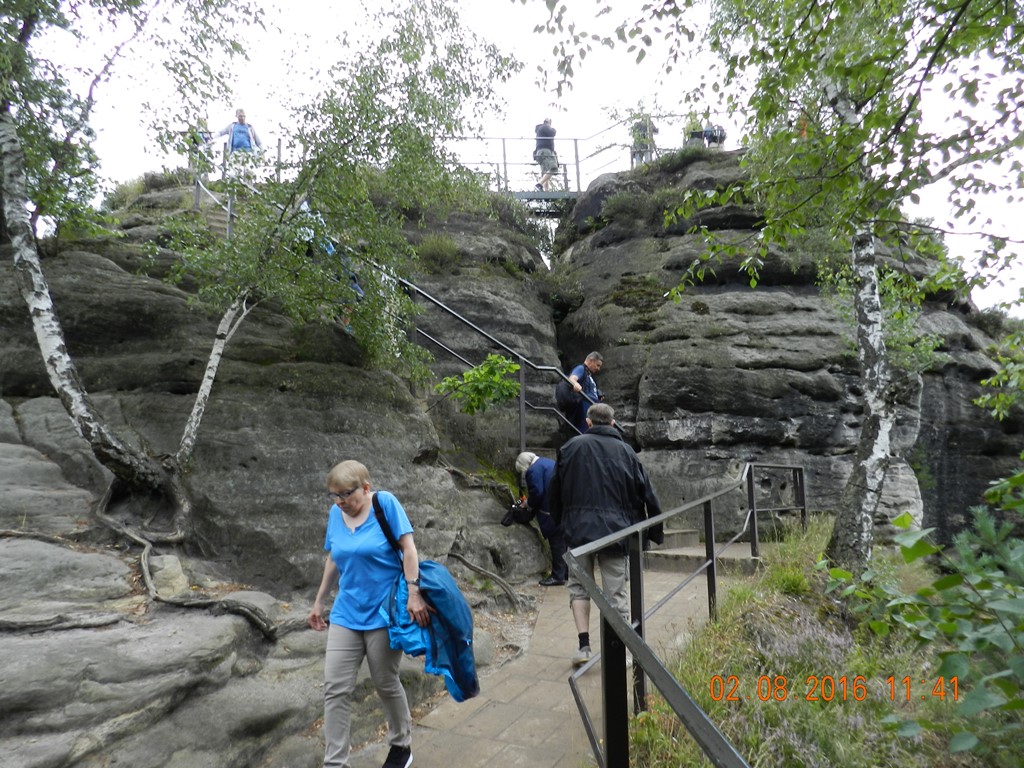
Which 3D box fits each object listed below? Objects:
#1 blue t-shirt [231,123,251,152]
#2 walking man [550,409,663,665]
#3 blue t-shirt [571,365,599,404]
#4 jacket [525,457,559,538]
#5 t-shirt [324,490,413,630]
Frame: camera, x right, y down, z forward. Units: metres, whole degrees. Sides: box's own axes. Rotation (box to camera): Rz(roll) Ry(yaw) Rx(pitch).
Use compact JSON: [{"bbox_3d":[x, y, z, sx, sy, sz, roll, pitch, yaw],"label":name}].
[{"bbox_3d":[-4.294,-3.897,10.800,0.440,0.540,0.290,2,-7,-21],"label":"blue t-shirt"},{"bbox_3d":[0.650,1.028,4.680,0.700,1.730,0.500,-1,-7,7],"label":"walking man"},{"bbox_3d":[0.799,0.039,7.600,0.300,0.540,0.440,-5,-8,34],"label":"blue t-shirt"},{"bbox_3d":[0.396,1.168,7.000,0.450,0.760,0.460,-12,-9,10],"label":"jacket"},{"bbox_3d":[-0.695,0.838,3.250,0.440,0.630,0.290,-2,-7,13],"label":"t-shirt"}]

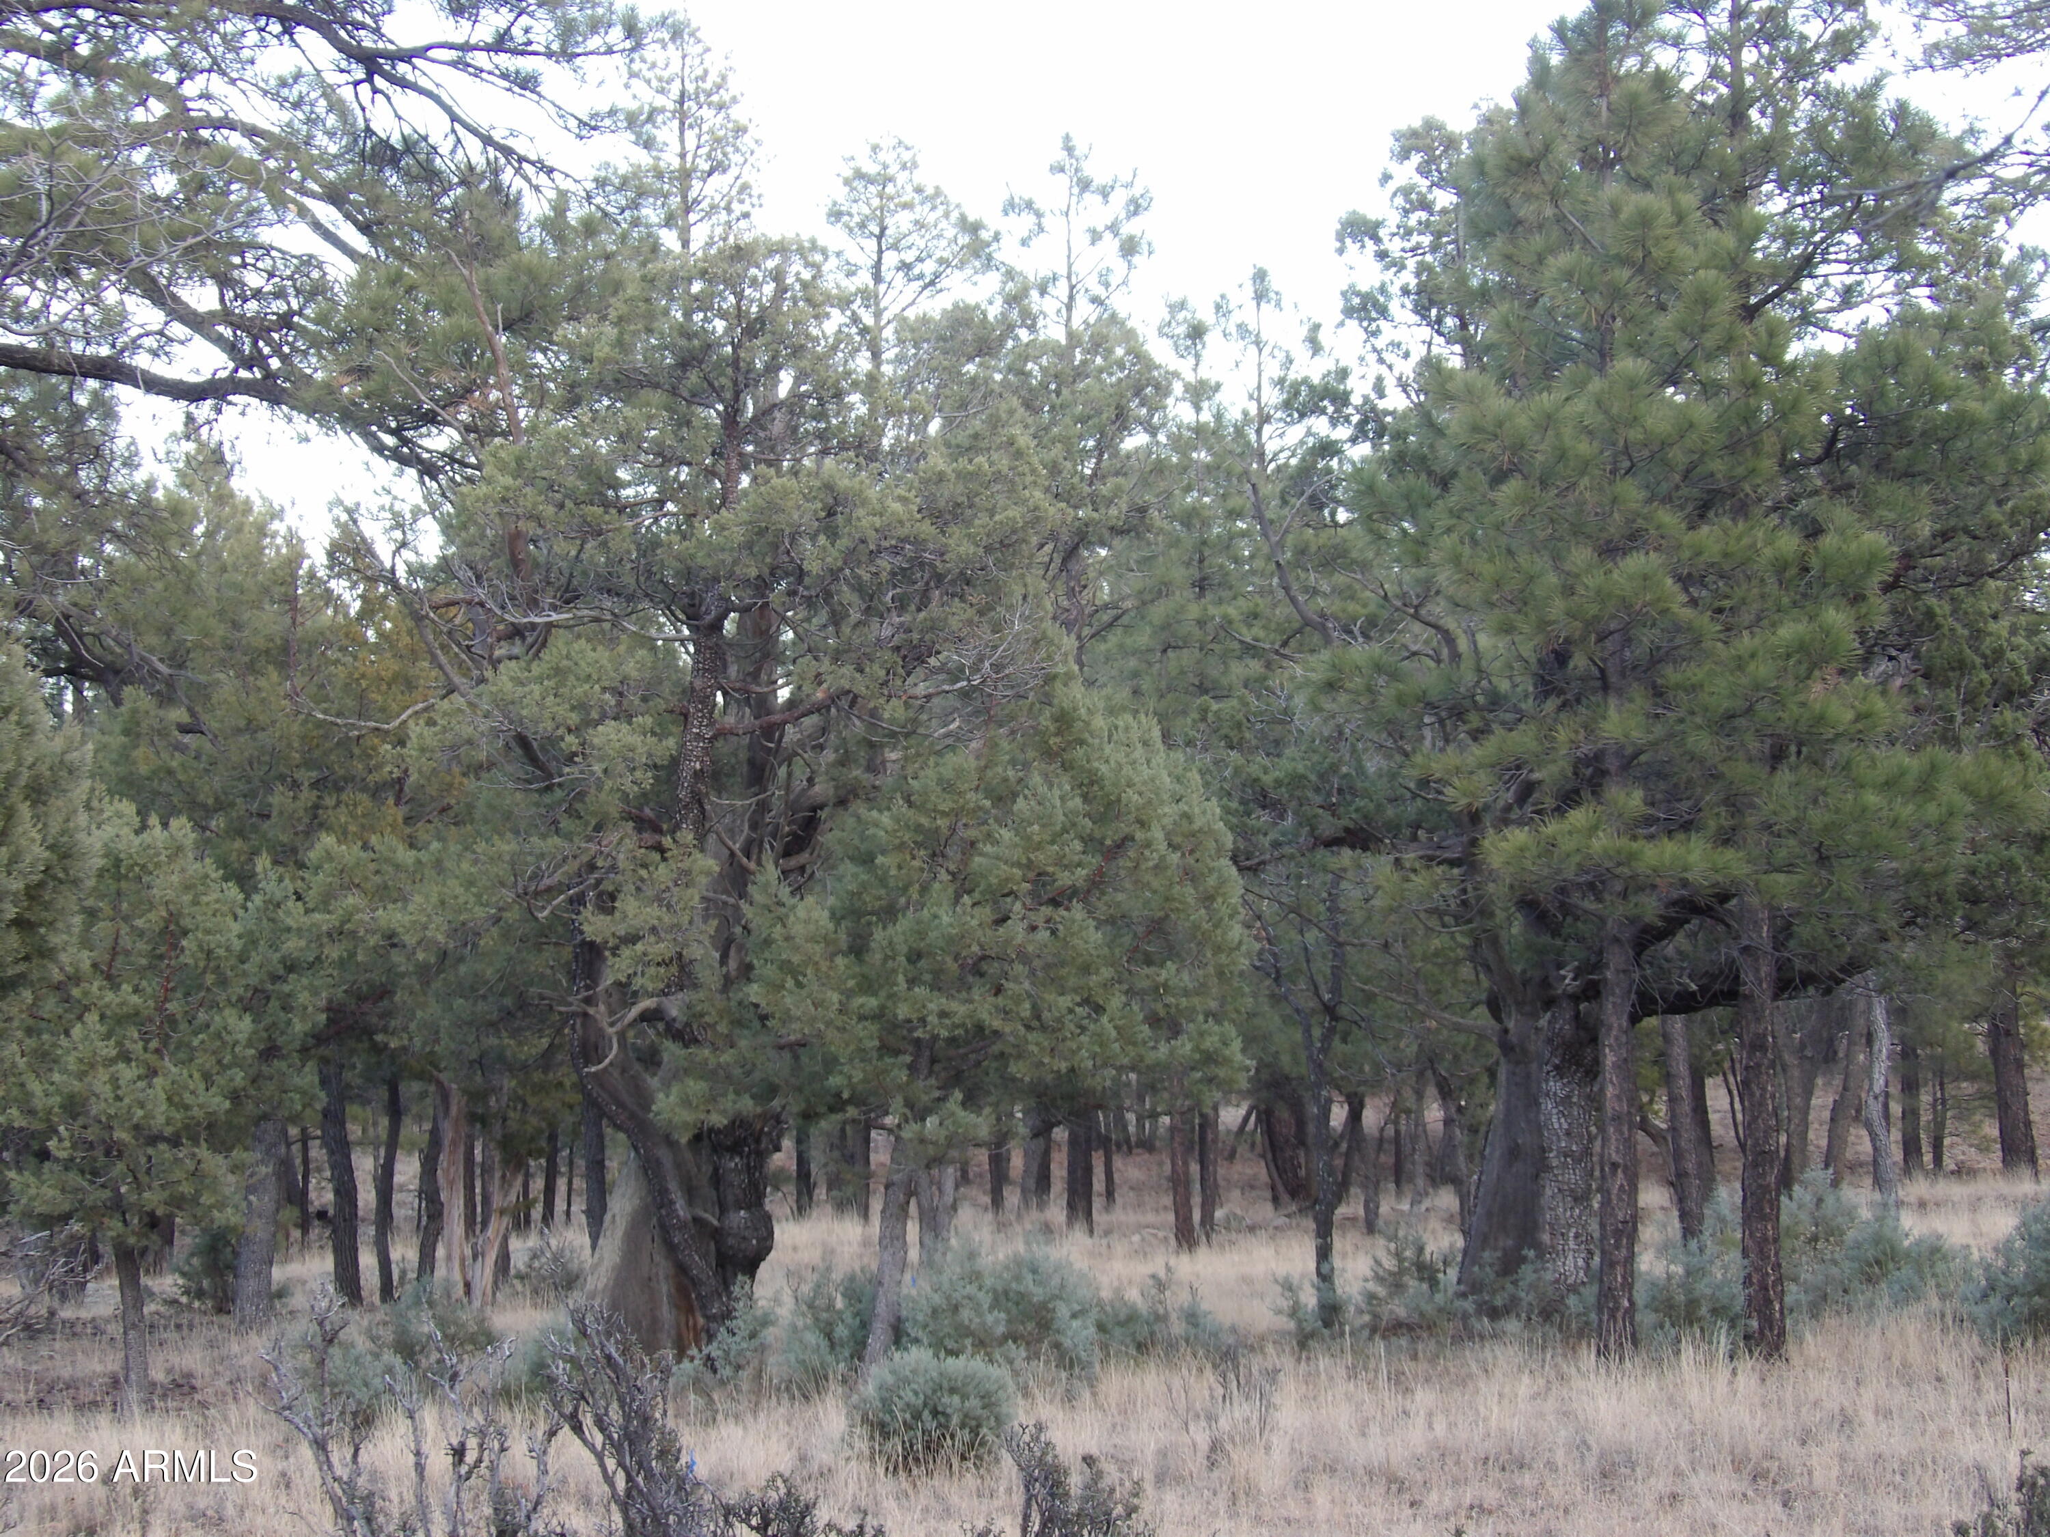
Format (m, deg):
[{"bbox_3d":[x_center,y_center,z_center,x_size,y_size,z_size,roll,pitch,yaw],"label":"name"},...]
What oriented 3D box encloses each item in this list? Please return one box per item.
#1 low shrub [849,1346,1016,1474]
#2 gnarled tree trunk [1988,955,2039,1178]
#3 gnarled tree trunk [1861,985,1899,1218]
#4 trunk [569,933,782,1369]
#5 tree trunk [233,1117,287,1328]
[{"bbox_3d":[-0.408,2.814,26.500,0.730,0.562,0.700,0,-3,0],"label":"low shrub"},{"bbox_3d":[12.443,3.748,76.000,0.600,2.801,0.500,0,-3,0],"label":"gnarled tree trunk"},{"bbox_3d":[8.628,3.364,61.000,0.370,2.345,0.320,0,-3,0],"label":"gnarled tree trunk"},{"bbox_3d":[-2.076,2.267,36.000,1.200,2.520,1.050,0,-3,0],"label":"trunk"},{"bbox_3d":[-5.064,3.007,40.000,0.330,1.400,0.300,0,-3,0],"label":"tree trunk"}]

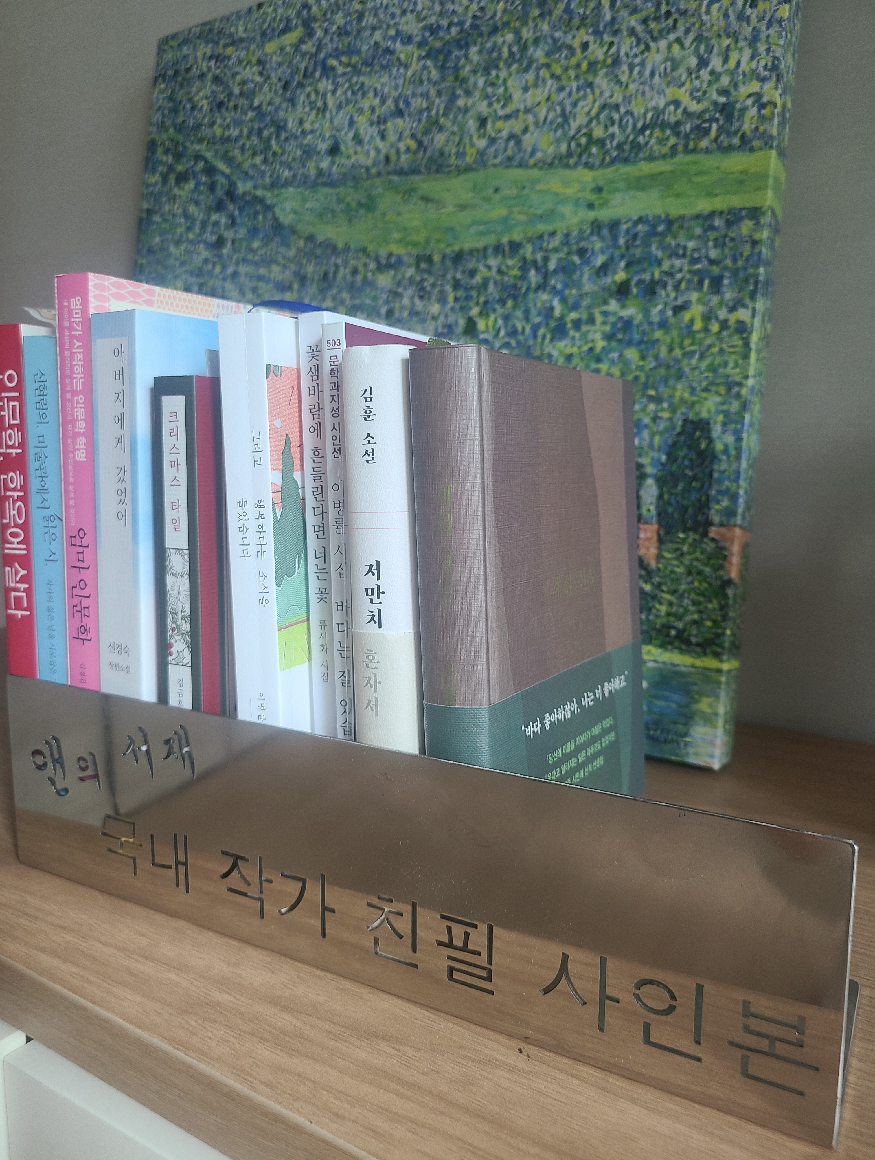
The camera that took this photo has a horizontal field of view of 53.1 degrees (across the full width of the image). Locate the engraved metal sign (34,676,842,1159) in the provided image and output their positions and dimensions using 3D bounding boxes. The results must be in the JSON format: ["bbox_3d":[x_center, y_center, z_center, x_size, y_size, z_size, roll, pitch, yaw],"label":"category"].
[{"bbox_3d":[-0.018,0.082,0.312,0.301,0.079,0.079,5,10,28],"label":"engraved metal sign"}]

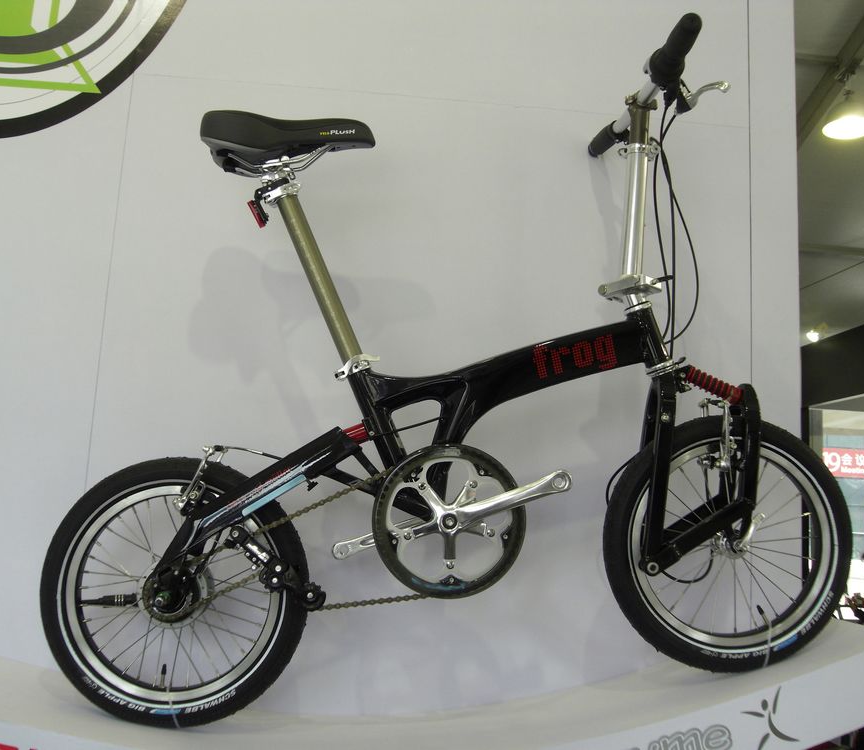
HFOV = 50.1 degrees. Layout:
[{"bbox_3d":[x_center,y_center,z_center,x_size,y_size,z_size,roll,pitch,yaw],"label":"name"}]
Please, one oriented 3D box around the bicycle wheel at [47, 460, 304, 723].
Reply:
[{"bbox_3d":[-0.387,0.326,1.394,0.402,0.402,0.052,-4,-4,-4],"label":"bicycle wheel"}]

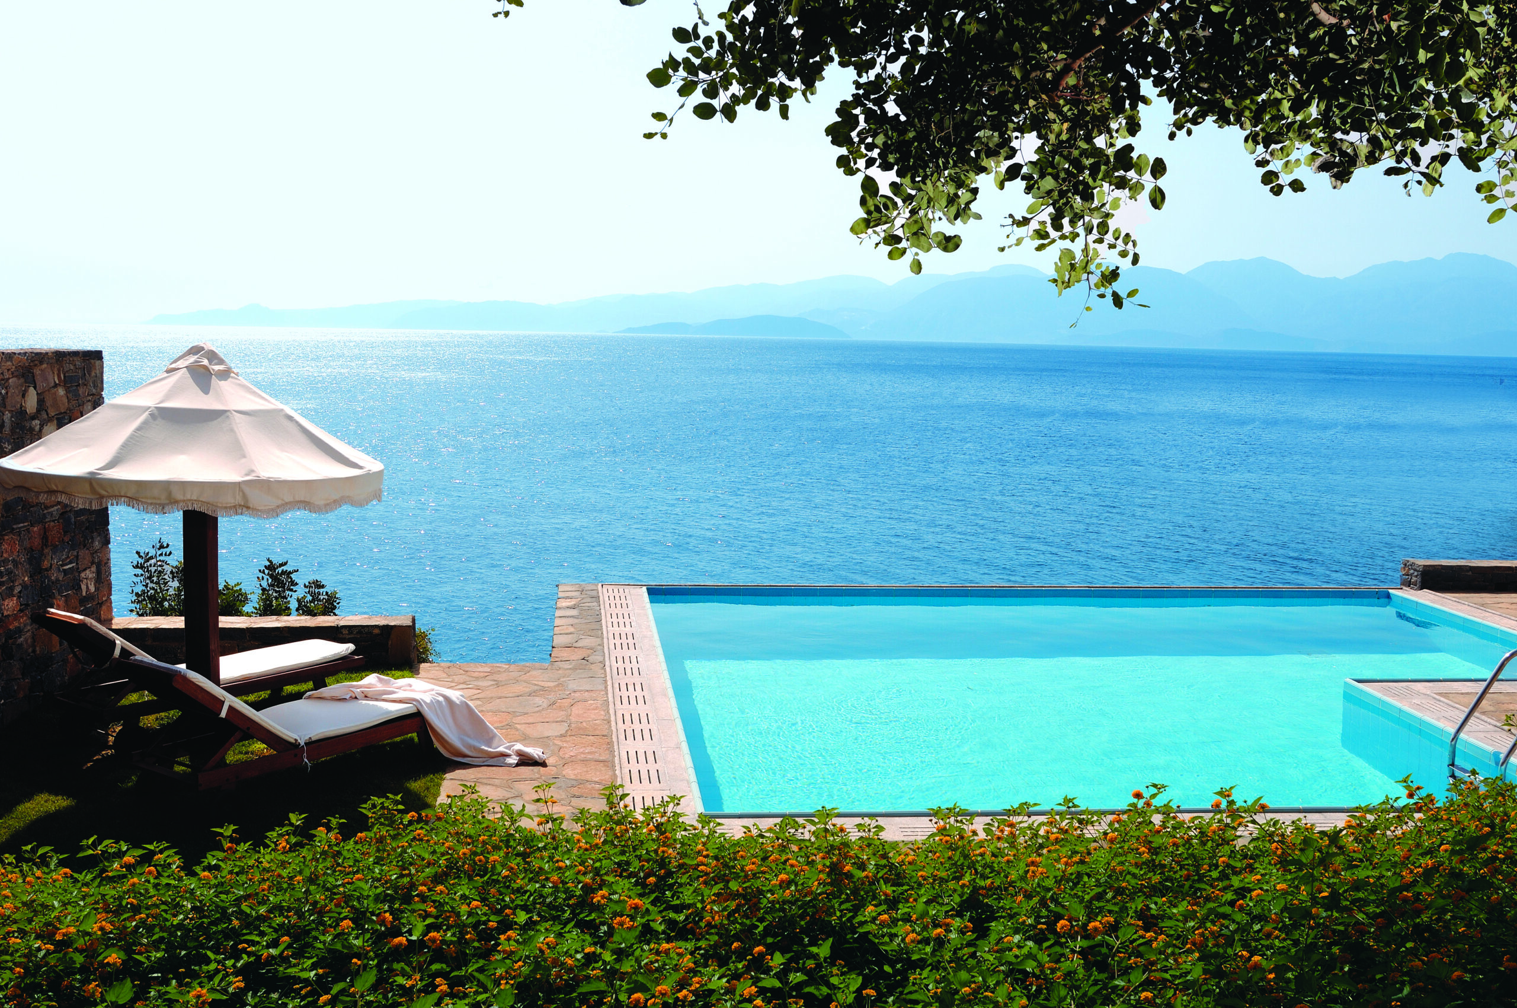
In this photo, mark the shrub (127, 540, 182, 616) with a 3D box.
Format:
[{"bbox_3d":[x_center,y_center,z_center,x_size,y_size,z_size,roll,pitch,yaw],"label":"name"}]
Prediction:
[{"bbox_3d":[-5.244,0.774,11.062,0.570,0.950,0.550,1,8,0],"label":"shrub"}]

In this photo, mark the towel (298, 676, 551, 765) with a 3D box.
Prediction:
[{"bbox_3d":[-2.204,1.424,8.473,1.600,0.450,0.620,3,8,15],"label":"towel"}]

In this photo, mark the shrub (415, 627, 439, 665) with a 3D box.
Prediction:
[{"bbox_3d":[-2.973,1.253,11.169,0.480,0.500,0.450,1,8,0],"label":"shrub"}]

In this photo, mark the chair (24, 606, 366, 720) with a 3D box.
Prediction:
[{"bbox_3d":[-3.875,1.091,9.006,0.630,0.910,1.990,7,10,39],"label":"chair"}]

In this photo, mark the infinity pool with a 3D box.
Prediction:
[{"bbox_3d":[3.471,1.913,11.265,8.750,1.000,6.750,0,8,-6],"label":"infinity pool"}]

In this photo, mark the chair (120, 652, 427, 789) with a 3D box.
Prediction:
[{"bbox_3d":[-2.800,1.263,7.876,0.630,0.910,1.970,7,10,38],"label":"chair"}]

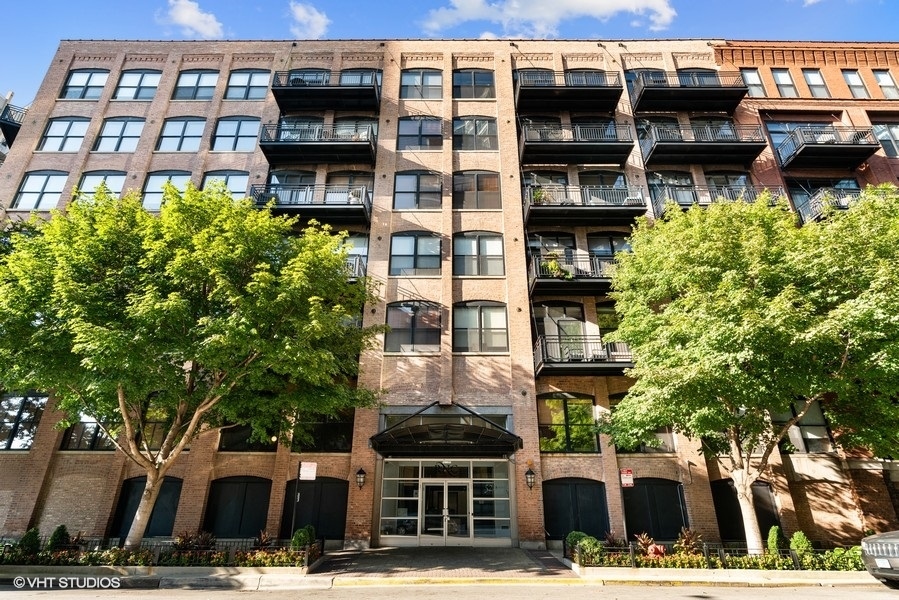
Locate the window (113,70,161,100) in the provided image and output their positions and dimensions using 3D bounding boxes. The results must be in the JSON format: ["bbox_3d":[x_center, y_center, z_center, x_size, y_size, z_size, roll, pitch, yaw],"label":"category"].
[{"bbox_3d":[-16.671,-11.575,24.070,2.195,2.239,0.150,0,-23,0],"label":"window"}]

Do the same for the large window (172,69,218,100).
[{"bbox_3d":[-13.556,-11.554,24.050,2.159,2.213,0.150,0,-23,0],"label":"large window"}]

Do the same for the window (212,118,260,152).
[{"bbox_3d":[-11.152,-8.709,23.519,2.295,2.370,0.180,0,-23,0],"label":"window"}]

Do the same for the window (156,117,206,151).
[{"bbox_3d":[-13.517,-8.410,22.738,2.213,2.266,0.150,0,-23,0],"label":"window"}]

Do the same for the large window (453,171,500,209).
[{"bbox_3d":[1.360,-5.448,22.126,2.356,2.356,0.180,0,-23,0],"label":"large window"}]

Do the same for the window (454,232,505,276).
[{"bbox_3d":[1.372,-2.180,21.061,2.392,2.402,0.200,0,-23,1],"label":"window"}]

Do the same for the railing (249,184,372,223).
[{"bbox_3d":[-6.102,-4.244,20.114,4.990,1.251,1.312,0,-23,1],"label":"railing"}]

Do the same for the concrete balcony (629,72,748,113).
[{"bbox_3d":[11.921,-10.440,22.592,4.946,1.153,1.461,0,-23,0],"label":"concrete balcony"}]

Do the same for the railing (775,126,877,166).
[{"bbox_3d":[17.742,-7.164,21.087,3.365,1.192,1.312,0,-23,1],"label":"railing"}]

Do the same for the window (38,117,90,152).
[{"bbox_3d":[-20.487,-8.820,24.018,2.326,2.310,0.200,0,-23,1],"label":"window"}]

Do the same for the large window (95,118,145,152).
[{"bbox_3d":[-17.528,-8.819,23.992,2.307,2.310,0.200,0,-23,1],"label":"large window"}]

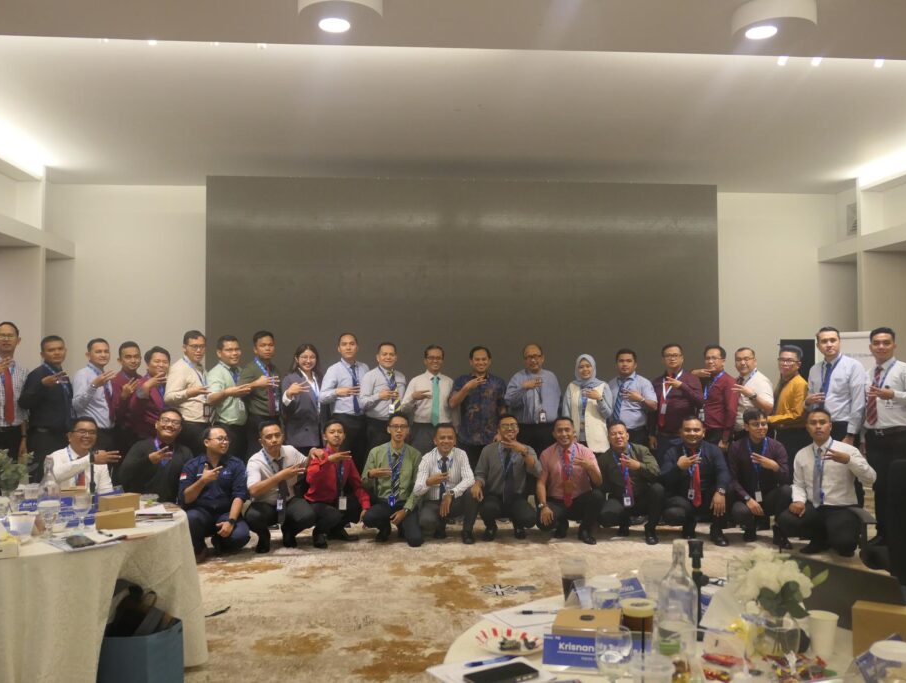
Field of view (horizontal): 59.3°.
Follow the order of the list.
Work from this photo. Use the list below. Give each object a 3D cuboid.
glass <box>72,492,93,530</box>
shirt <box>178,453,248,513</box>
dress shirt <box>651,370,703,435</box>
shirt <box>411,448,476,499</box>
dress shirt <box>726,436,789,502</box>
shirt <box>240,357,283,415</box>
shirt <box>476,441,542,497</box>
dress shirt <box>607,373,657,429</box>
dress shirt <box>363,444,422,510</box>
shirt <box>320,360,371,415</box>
[{"bbox_3d":[-1.675,0.768,3.600,0.087,0.171,0.087,0,-2,0],"label":"glass"},{"bbox_3d":[-1.933,1.133,6.400,0.530,0.500,0.370,1,-2,-25],"label":"shirt"},{"bbox_3d":[1.973,0.536,7.000,0.500,0.570,0.370,-2,-2,36],"label":"dress shirt"},{"bbox_3d":[-0.073,1.135,6.850,0.510,0.450,0.340,0,-2,-2],"label":"shirt"},{"bbox_3d":[2.561,1.085,6.700,0.520,0.570,0.350,-1,-2,20],"label":"dress shirt"},{"bbox_3d":[-1.713,0.407,7.050,0.390,0.520,0.270,2,-3,-42],"label":"shirt"},{"bbox_3d":[0.473,1.112,6.920,0.560,0.490,0.360,0,-2,3],"label":"shirt"},{"bbox_3d":[1.656,0.544,7.350,0.440,0.520,0.300,-2,-2,34],"label":"dress shirt"},{"bbox_3d":[-0.529,1.161,6.850,0.490,0.580,0.350,0,-2,-7],"label":"dress shirt"},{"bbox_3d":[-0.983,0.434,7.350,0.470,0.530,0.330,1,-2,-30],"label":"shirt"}]

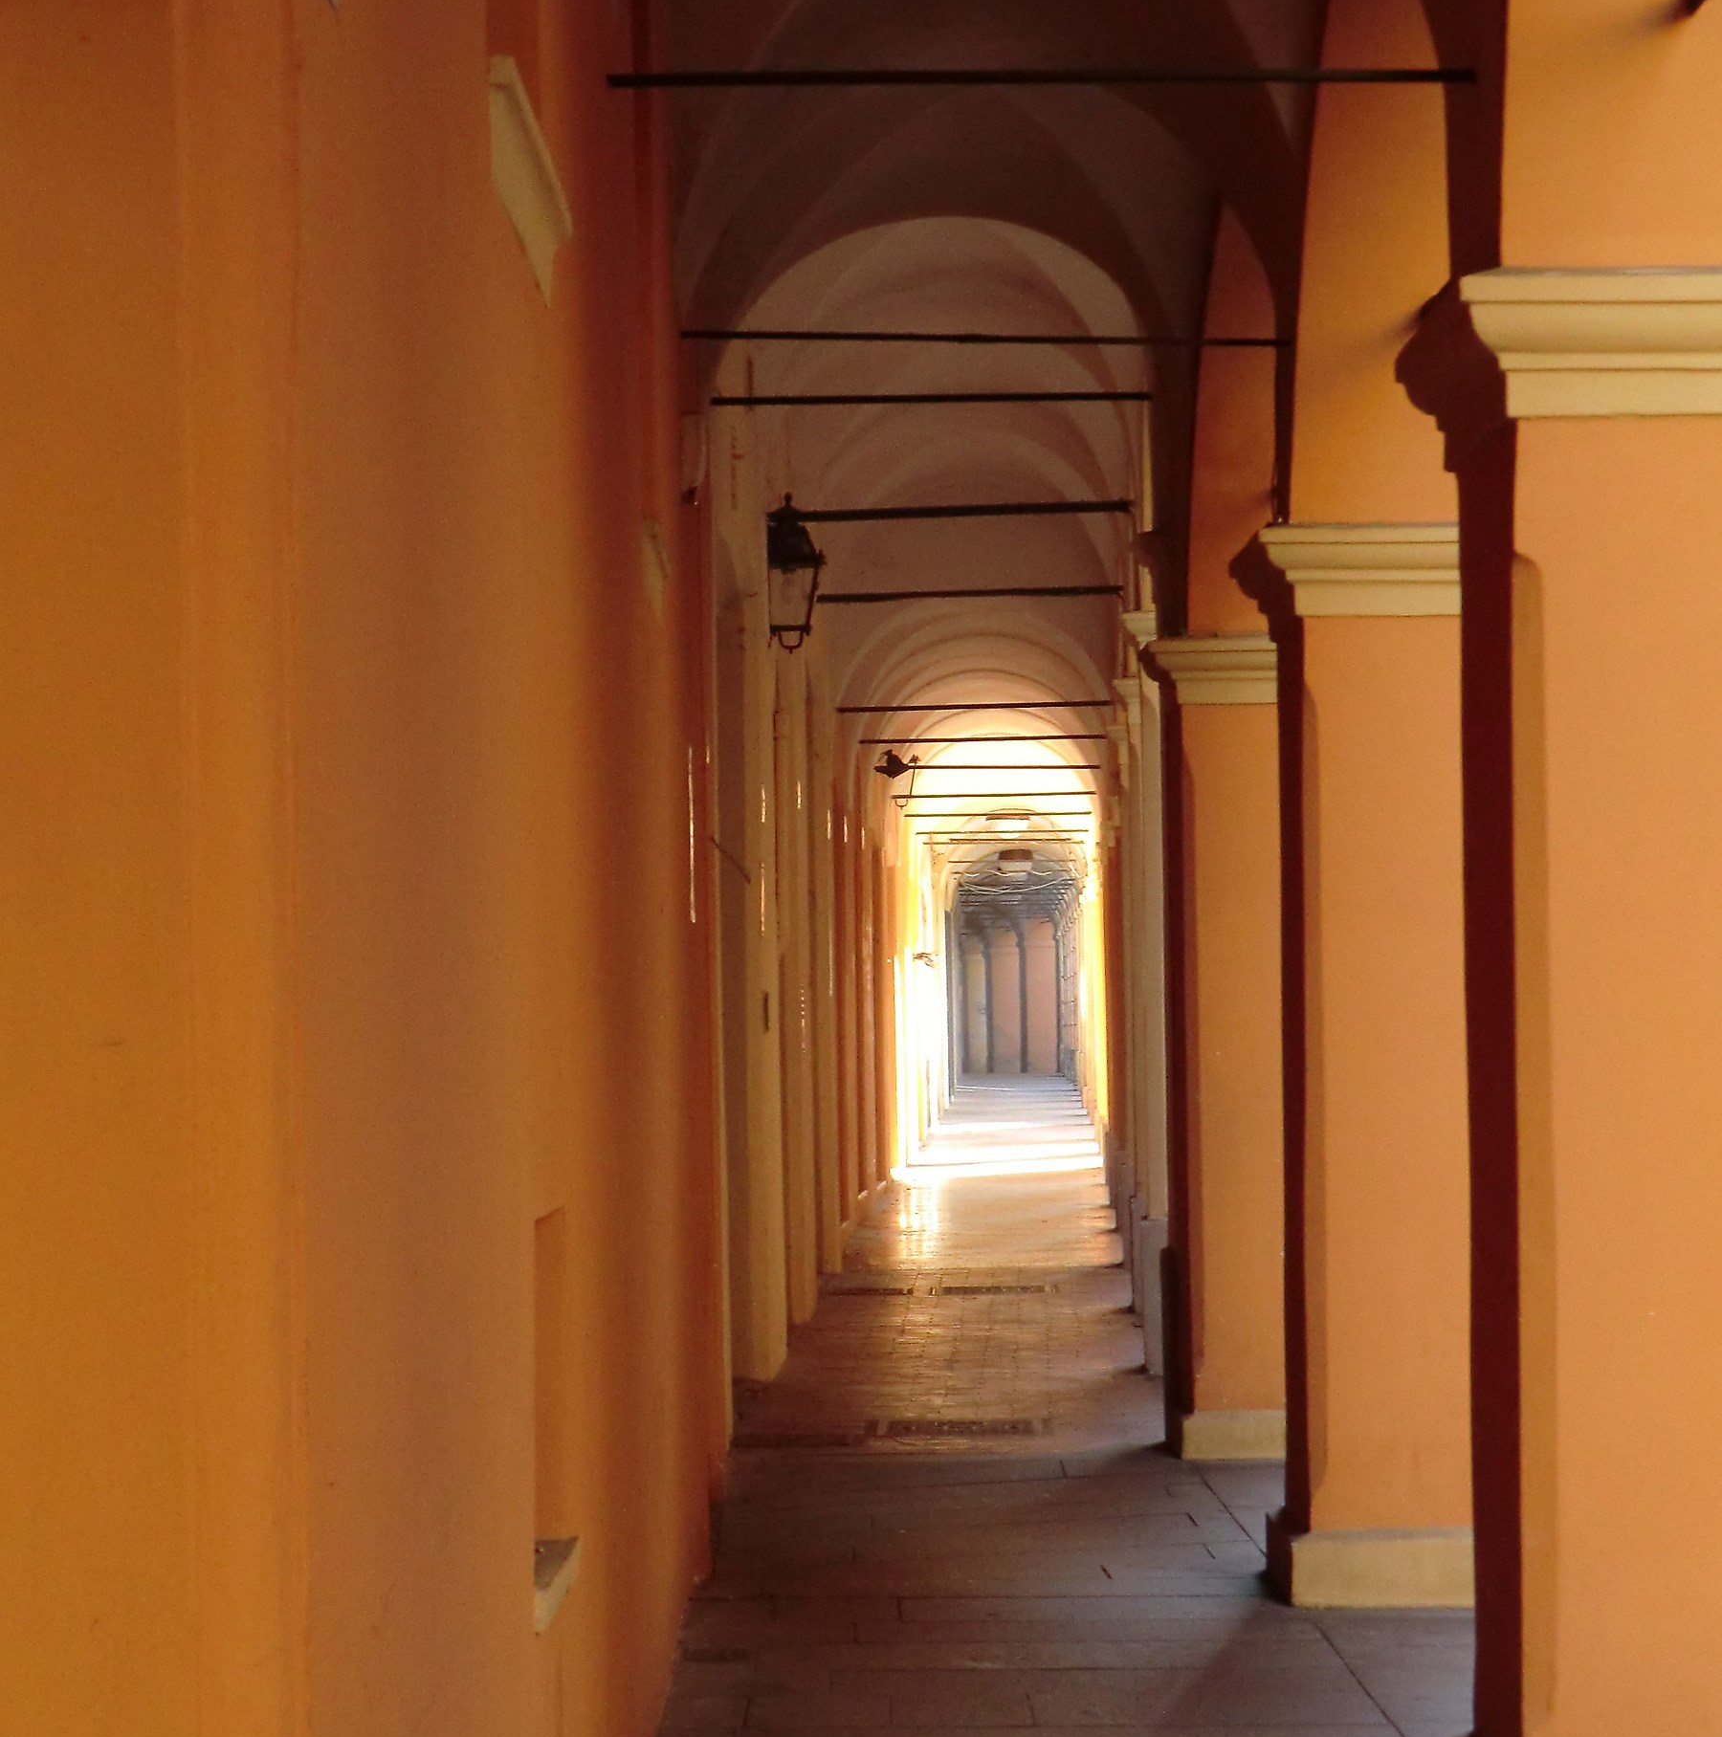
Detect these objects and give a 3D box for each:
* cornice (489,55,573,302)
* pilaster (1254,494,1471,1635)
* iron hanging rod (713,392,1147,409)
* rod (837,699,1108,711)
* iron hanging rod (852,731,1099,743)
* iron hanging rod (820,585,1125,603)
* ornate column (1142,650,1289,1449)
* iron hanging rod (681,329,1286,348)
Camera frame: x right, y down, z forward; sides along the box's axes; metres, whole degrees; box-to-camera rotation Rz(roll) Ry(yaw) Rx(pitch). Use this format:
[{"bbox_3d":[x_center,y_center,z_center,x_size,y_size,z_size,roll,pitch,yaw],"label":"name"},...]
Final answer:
[{"bbox_3d":[-0.413,-0.830,6.165,0.070,0.135,1.100,0,-2,0],"label":"cornice"},{"bbox_3d":[1.531,0.543,13.950,0.920,2.890,1.020,0,-2,0],"label":"pilaster"},{"bbox_3d":[0.264,-1.753,18.810,1.647,0.031,0.031,-1,-2,0],"label":"iron hanging rod"},{"bbox_3d":[0.715,-1.014,31.635,1.712,0.031,0.031,-1,-2,2],"label":"rod"},{"bbox_3d":[0.846,-0.921,35.865,1.717,0.028,0.028,-1,-2,2],"label":"iron hanging rod"},{"bbox_3d":[0.595,-1.485,27.315,1.658,0.044,0.044,-2,-2,2],"label":"iron hanging rod"},{"bbox_3d":[1.487,0.656,18.450,0.920,2.920,1.020,0,-2,0],"label":"ornate column"},{"bbox_3d":[0.340,-1.465,13.950,1.678,0.023,0.023,1,-2,0],"label":"iron hanging rod"}]

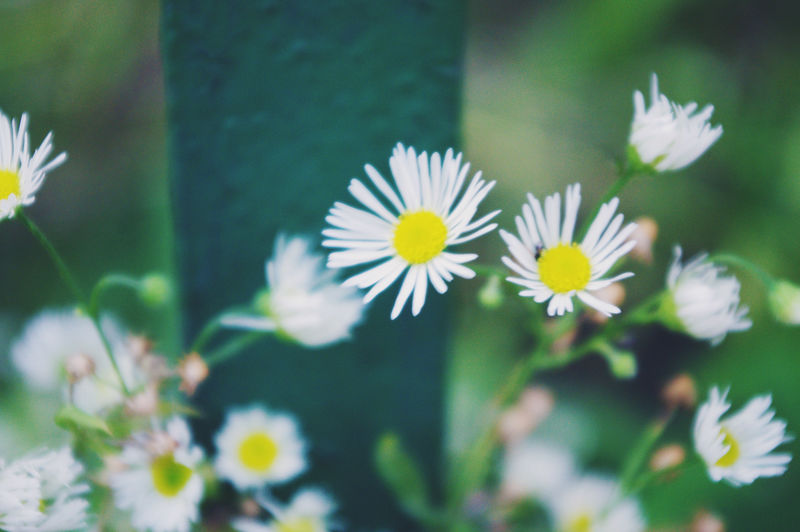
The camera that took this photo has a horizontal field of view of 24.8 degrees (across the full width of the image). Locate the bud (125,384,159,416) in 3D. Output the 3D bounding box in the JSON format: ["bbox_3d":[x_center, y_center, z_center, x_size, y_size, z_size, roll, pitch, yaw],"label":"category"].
[{"bbox_3d":[-0.039,0.020,0.274,0.005,0.005,0.005,2,34,0],"label":"bud"}]

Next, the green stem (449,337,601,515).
[{"bbox_3d":[0.017,0.023,0.260,0.009,0.037,0.005,31,33,0],"label":"green stem"}]

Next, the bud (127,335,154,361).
[{"bbox_3d":[-0.035,0.011,0.248,0.004,0.004,0.004,1,34,0],"label":"bud"}]

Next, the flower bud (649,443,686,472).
[{"bbox_3d":[0.038,0.027,0.256,0.005,0.004,0.004,-32,0,18],"label":"flower bud"}]

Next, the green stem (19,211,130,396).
[{"bbox_3d":[-0.042,0.005,0.236,0.003,0.029,0.002,-27,22,0],"label":"green stem"}]

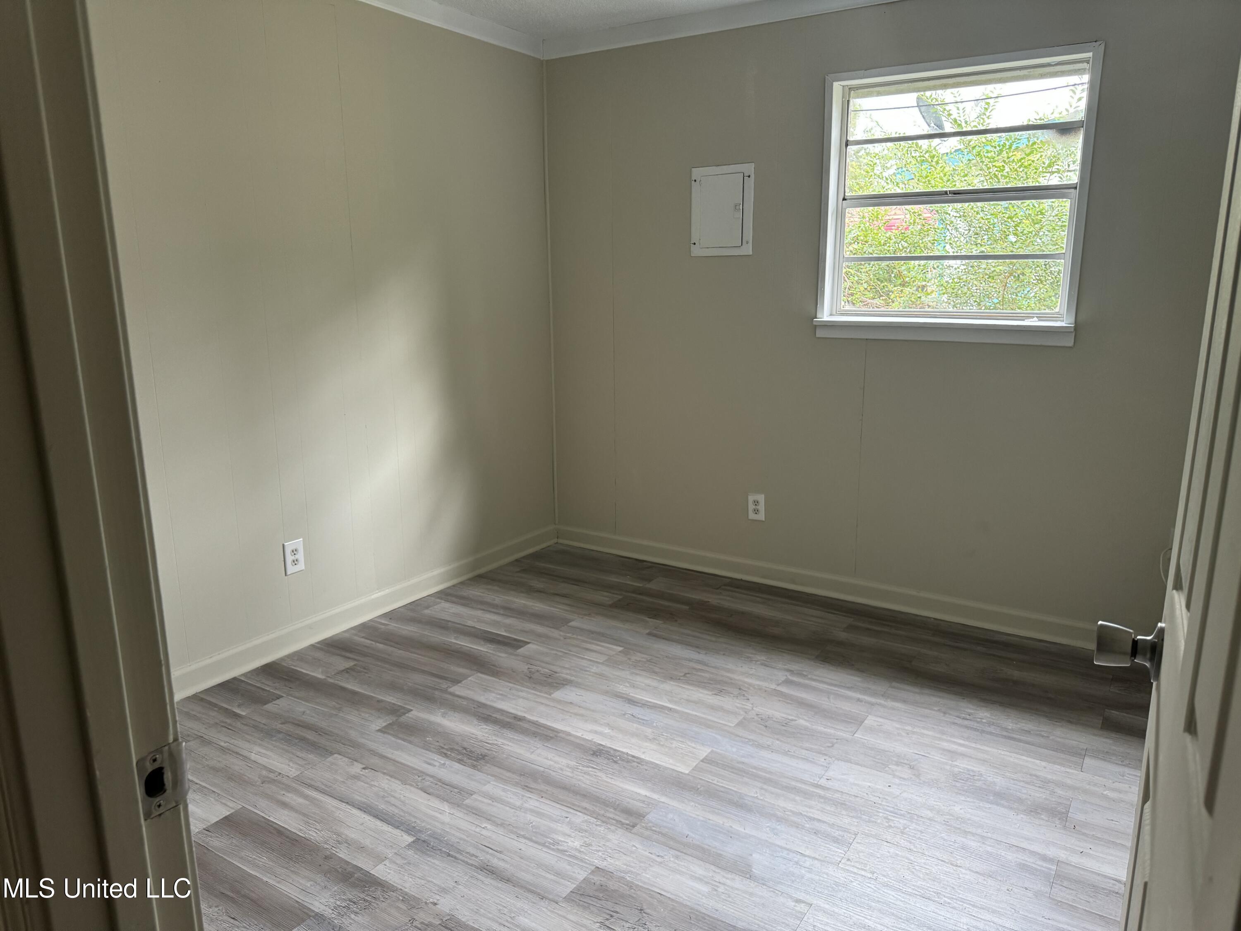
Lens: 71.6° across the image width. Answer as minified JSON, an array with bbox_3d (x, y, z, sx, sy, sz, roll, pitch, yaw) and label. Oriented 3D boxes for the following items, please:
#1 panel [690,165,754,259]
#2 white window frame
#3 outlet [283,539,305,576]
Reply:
[{"bbox_3d":[0.436,-1.089,3.688,0.296,0.374,0.020,8,15,32],"label":"panel"},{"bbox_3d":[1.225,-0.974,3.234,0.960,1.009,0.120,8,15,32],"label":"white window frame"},{"bbox_3d":[-1.199,0.338,3.164,0.007,0.120,0.078,8,15,32],"label":"outlet"}]

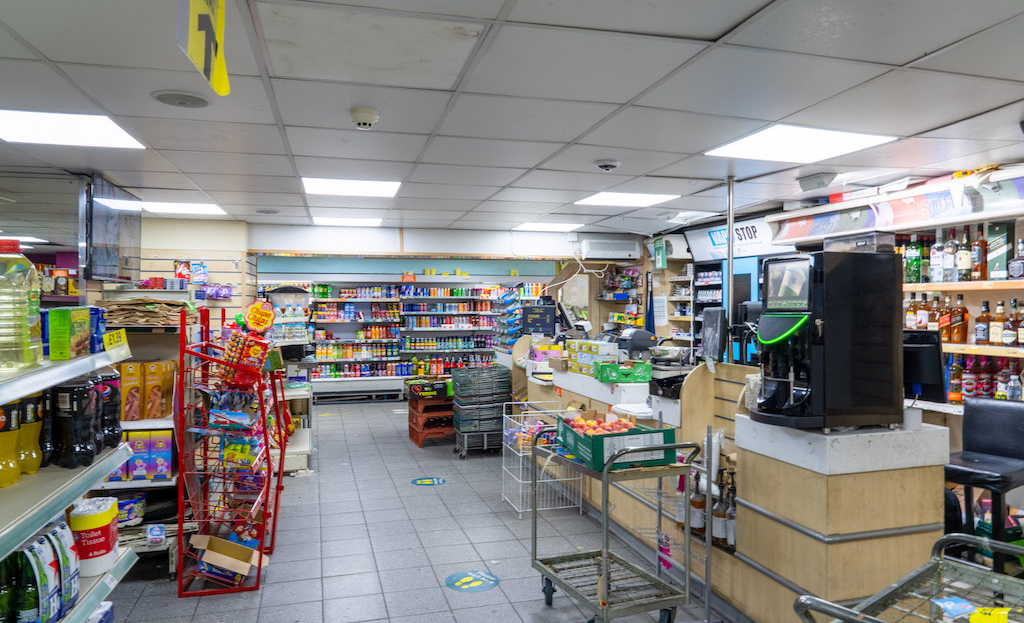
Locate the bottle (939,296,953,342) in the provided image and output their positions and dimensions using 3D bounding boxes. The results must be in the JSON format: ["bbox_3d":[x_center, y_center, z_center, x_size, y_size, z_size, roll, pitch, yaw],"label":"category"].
[{"bbox_3d":[2.641,0.049,4.140,0.073,0.286,0.073,0,1,-38],"label":"bottle"}]

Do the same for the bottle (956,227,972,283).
[{"bbox_3d":[2.571,-0.328,3.860,0.080,0.310,0.080,0,1,-35],"label":"bottle"}]

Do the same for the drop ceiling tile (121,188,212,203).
[{"bbox_3d":[-2.304,-0.770,4.518,0.600,0.020,0.600,0,0,-14],"label":"drop ceiling tile"}]

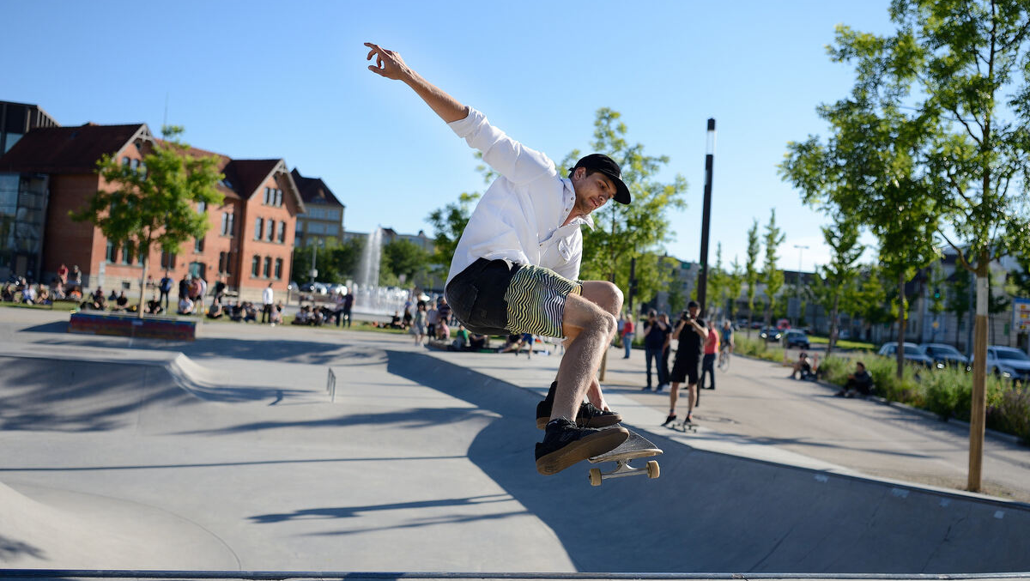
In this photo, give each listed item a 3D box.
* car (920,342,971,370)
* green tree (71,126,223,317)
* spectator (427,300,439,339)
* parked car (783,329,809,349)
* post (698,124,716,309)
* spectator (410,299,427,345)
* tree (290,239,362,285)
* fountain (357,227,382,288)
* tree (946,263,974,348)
[{"bbox_3d":[21.220,3.395,45.484,1.800,1.460,4.400,4,-1,5],"label":"car"},{"bbox_3d":[-11.454,-2.138,28.500,4.600,6.000,4.600,4,-2,0],"label":"green tree"},{"bbox_3d":[-3.324,1.254,36.982,0.520,1.680,0.350,5,-1,-17],"label":"spectator"},{"bbox_3d":[21.502,3.742,70.000,1.800,1.520,4.300,3,-2,12],"label":"parked car"},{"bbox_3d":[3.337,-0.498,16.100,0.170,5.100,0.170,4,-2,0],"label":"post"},{"bbox_3d":[-3.581,1.258,34.400,0.550,1.650,0.400,3,-1,6],"label":"spectator"},{"bbox_3d":[-24.087,-3.182,117.000,9.000,7.200,7.500,3,-1,0],"label":"tree"},{"bbox_3d":[-12.364,-1.975,78.000,2.200,7.000,2.200,3,-1,0],"label":"fountain"},{"bbox_3d":[29.885,1.787,61.921,2.100,7.200,2.100,4,-1,0],"label":"tree"}]

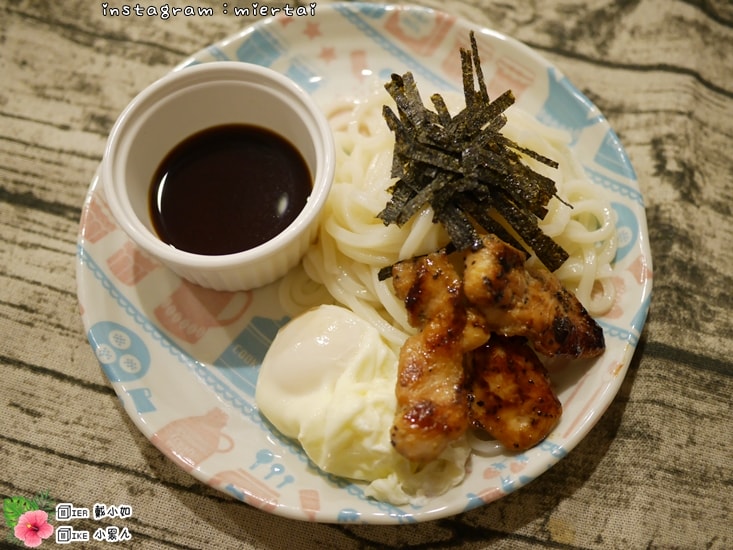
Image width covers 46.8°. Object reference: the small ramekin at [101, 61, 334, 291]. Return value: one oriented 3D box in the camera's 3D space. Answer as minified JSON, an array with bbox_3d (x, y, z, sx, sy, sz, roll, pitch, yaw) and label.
[{"bbox_3d":[-0.055,-0.035,0.336,0.087,0.044,0.087,0,69,0],"label":"small ramekin"}]

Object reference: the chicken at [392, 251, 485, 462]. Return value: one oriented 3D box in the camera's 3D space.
[{"bbox_3d":[0.026,0.030,0.310,0.033,0.027,0.074,1,69,0],"label":"chicken"}]

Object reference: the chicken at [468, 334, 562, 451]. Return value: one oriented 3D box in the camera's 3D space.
[{"bbox_3d":[0.054,0.042,0.312,0.035,0.020,0.044,-6,69,-2],"label":"chicken"}]

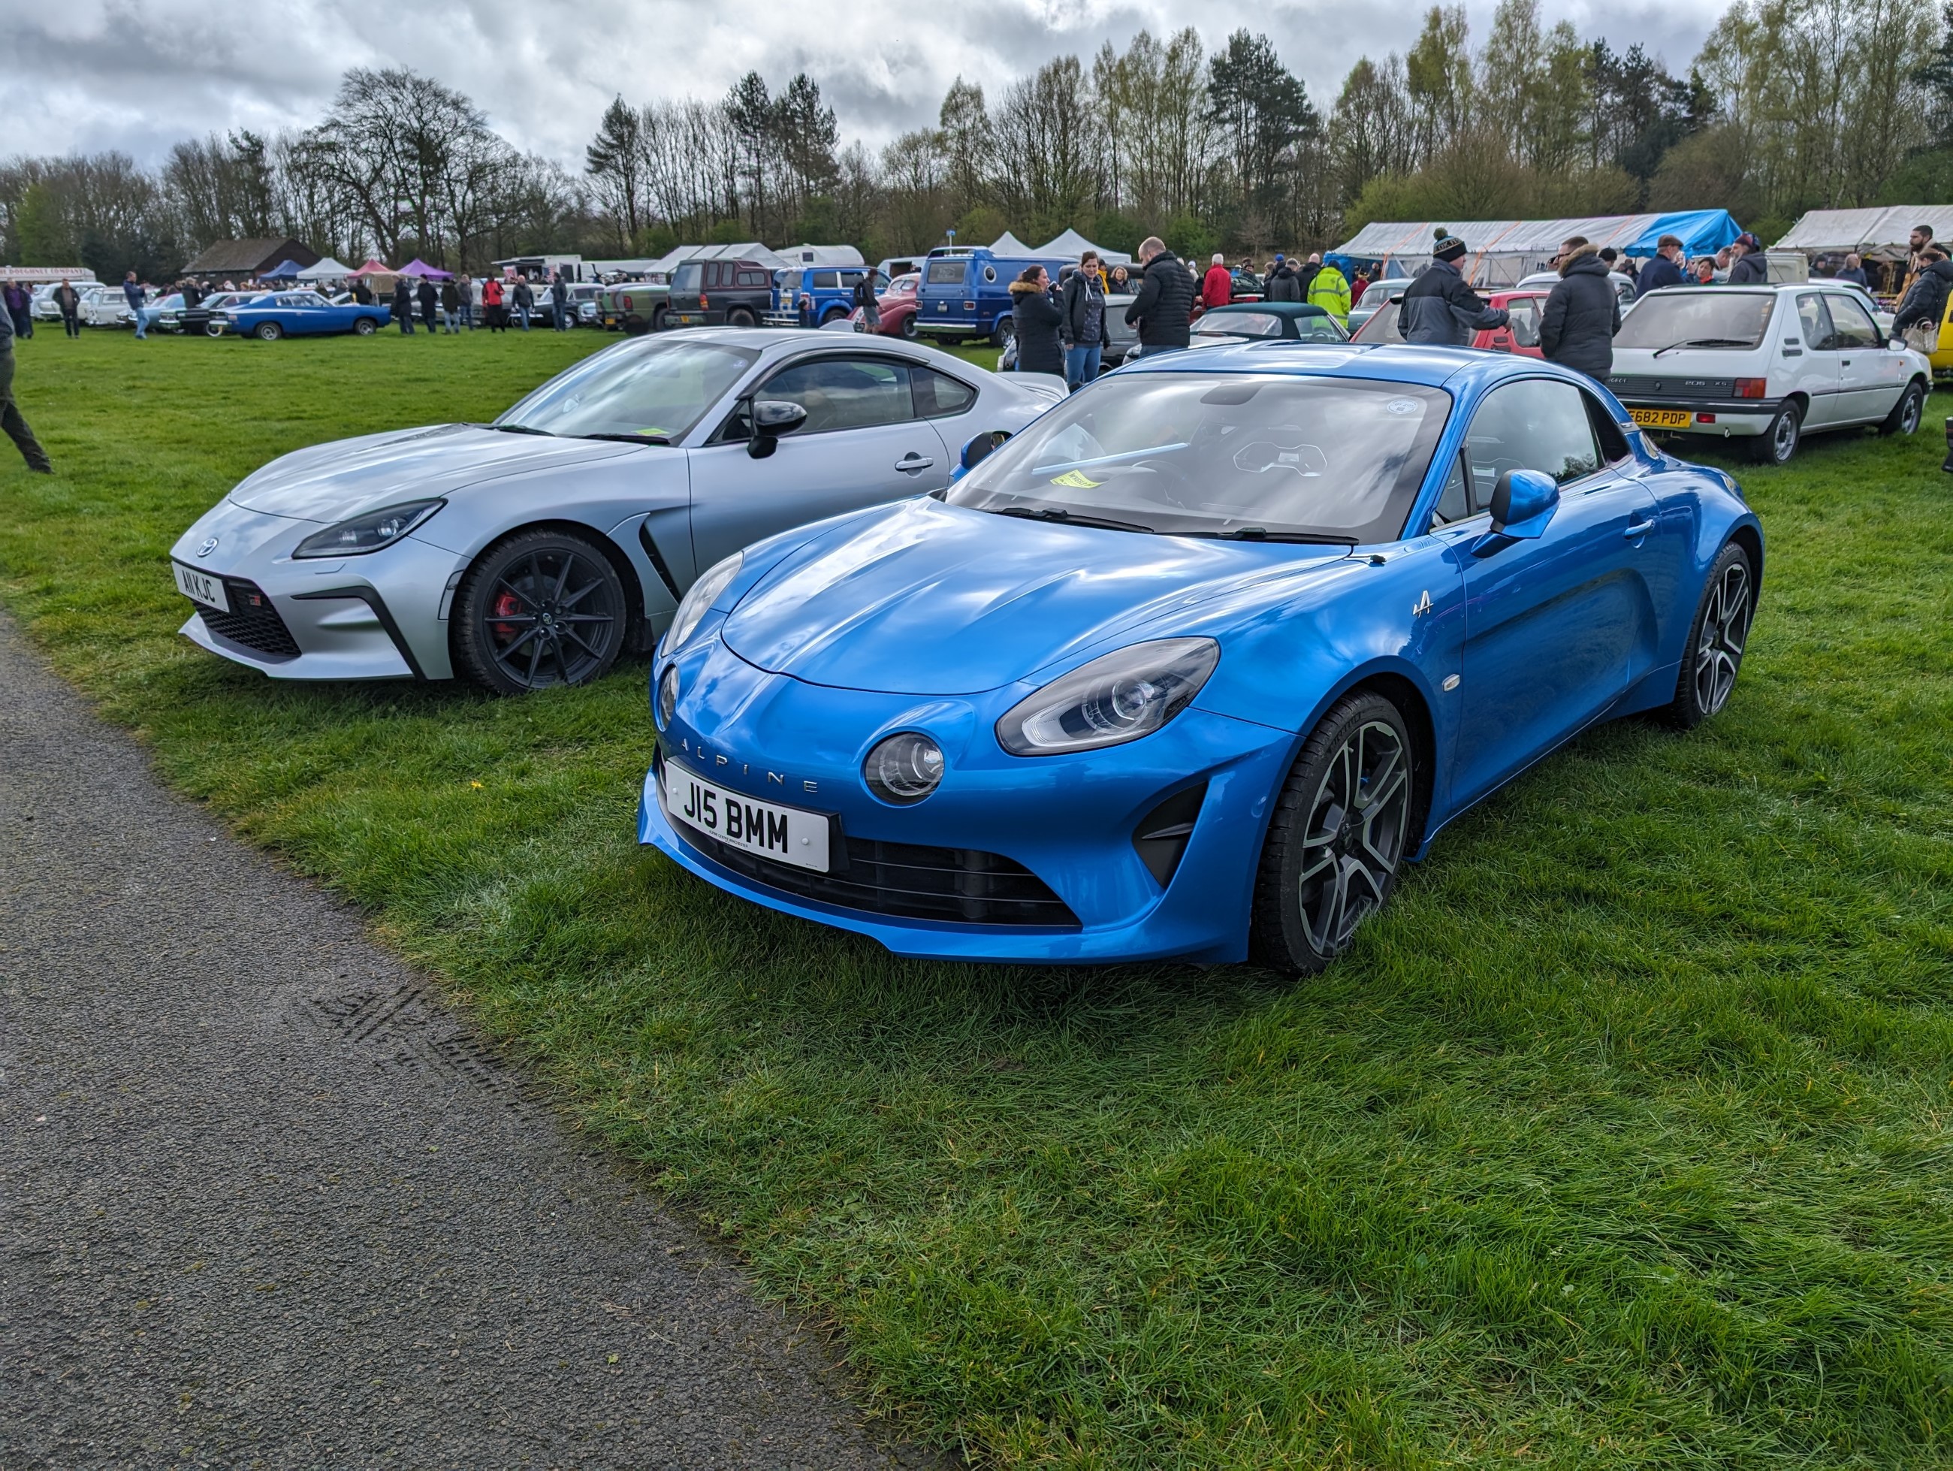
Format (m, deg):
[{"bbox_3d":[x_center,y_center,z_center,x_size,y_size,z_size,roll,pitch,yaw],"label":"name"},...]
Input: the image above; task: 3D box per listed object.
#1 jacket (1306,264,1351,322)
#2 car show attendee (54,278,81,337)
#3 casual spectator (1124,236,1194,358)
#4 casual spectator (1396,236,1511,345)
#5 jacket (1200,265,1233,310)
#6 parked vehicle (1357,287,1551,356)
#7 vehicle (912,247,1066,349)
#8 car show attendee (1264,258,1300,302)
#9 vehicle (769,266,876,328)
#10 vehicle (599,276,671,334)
[{"bbox_3d":[4.671,-5.849,18.129,0.620,0.820,0.360,4,19,12],"label":"jacket"},{"bbox_3d":[-26.390,-12.396,39.387,0.660,1.680,0.360,-15,23,-36],"label":"car show attendee"},{"bbox_3d":[1.501,-3.304,11.584,0.440,1.800,0.520,10,21,28],"label":"casual spectator"},{"bbox_3d":[3.594,-2.971,10.584,0.550,1.800,0.640,-14,23,-36],"label":"casual spectator"},{"bbox_3d":[4.004,-7.388,22.410,0.530,0.730,0.350,0,18,2],"label":"jacket"},{"bbox_3d":[5.720,-3.994,14.406,3.700,1.360,1.570,-14,23,-34],"label":"parked vehicle"},{"bbox_3d":[0.919,-10.636,32.952,2.000,2.180,4.750,16,24,40],"label":"vehicle"},{"bbox_3d":[5.149,-7.017,22.563,0.540,1.740,0.360,1,18,3],"label":"car show attendee"},{"bbox_3d":[-3.518,-12.789,39.847,4.700,1.850,1.880,-15,22,-38],"label":"vehicle"},{"bbox_3d":[-10.039,-14.969,46.636,2.000,1.860,5.600,17,25,41],"label":"vehicle"}]

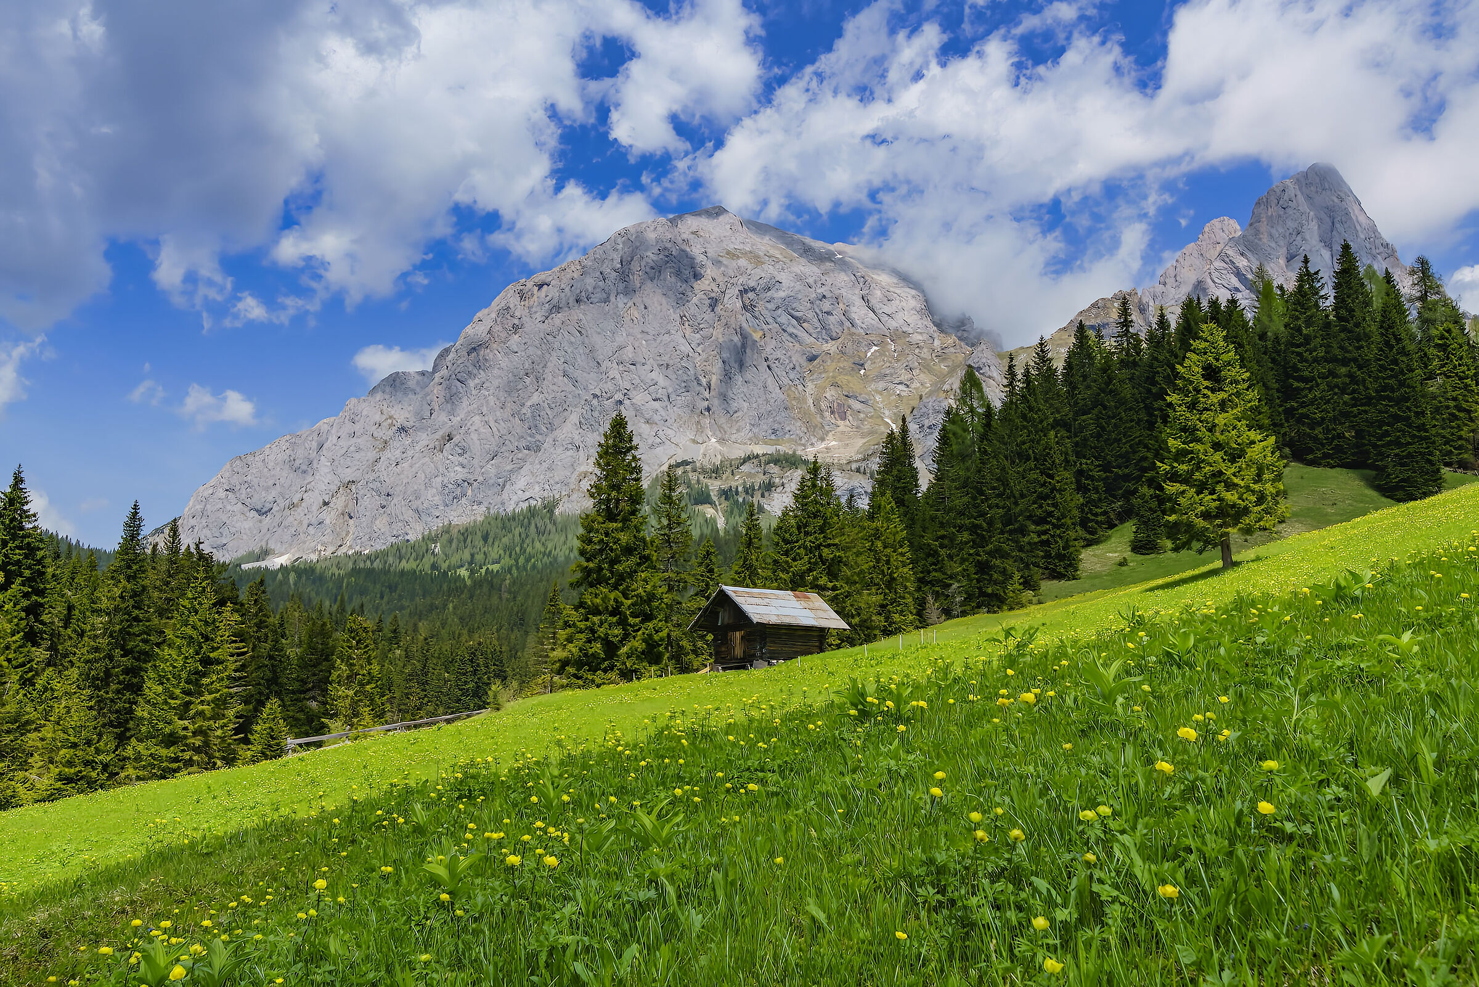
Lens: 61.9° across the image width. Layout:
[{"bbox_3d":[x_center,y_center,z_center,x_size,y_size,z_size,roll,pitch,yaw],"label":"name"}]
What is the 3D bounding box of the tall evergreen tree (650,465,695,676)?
[{"bbox_3d":[-4.042,4.343,70.000,2.760,12.110,2.760,0,-9,0],"label":"tall evergreen tree"}]

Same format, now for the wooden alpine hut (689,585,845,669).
[{"bbox_3d":[1.695,7.482,67.156,6.990,4.480,5.540,8,-13,-39],"label":"wooden alpine hut"}]

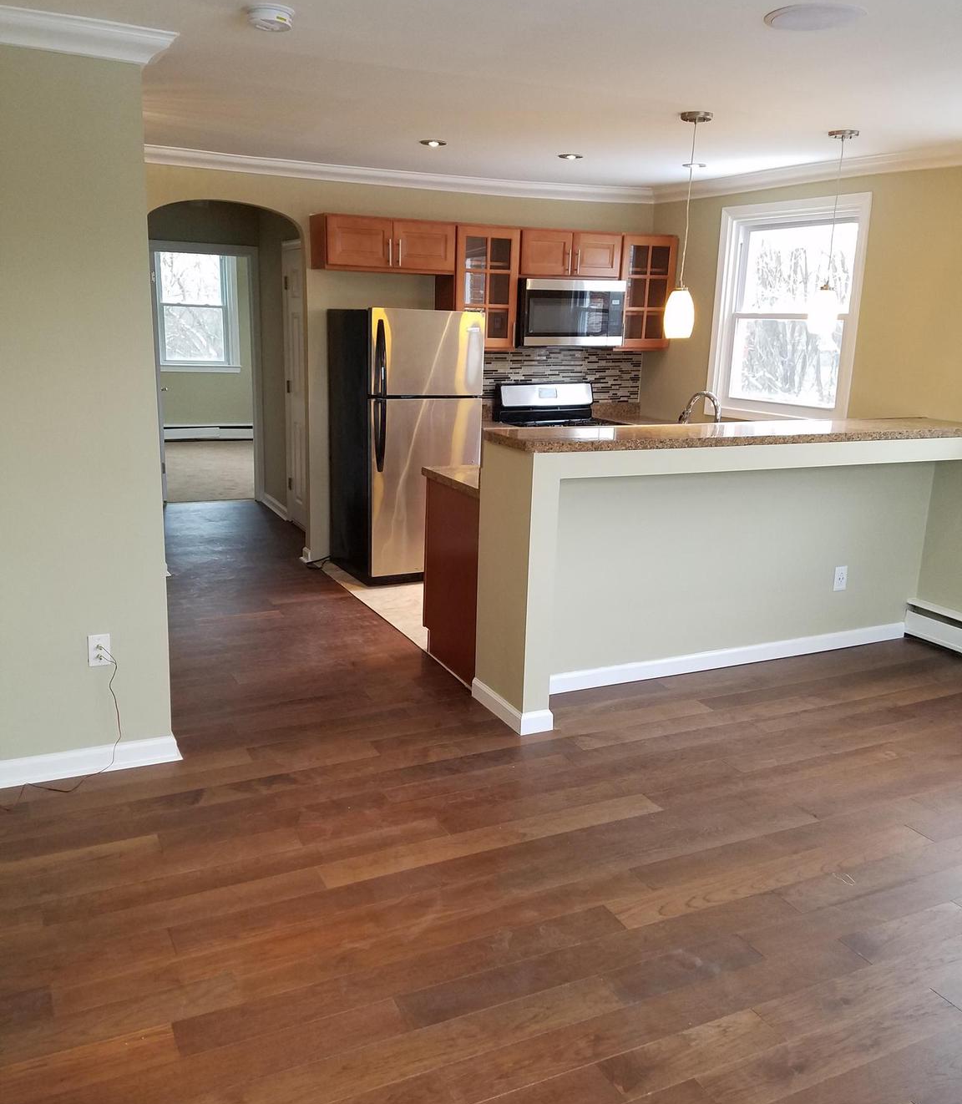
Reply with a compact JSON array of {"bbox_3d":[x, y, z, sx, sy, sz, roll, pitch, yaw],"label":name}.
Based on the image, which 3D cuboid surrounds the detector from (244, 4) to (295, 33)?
[{"bbox_3d":[-0.575,-1.467,2.647,0.128,0.043,0.128,-5,16,-25],"label":"detector"}]

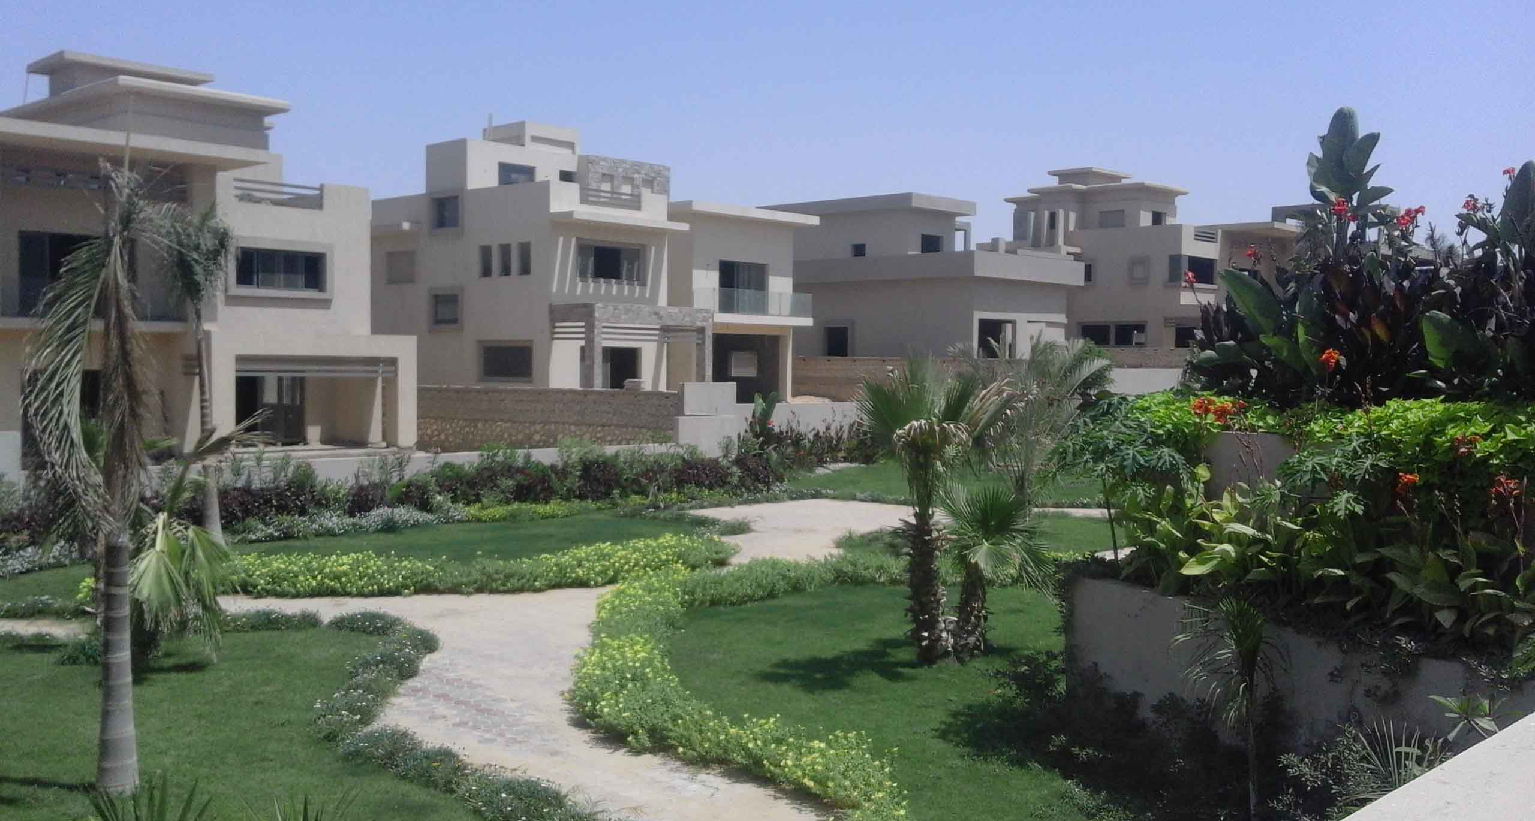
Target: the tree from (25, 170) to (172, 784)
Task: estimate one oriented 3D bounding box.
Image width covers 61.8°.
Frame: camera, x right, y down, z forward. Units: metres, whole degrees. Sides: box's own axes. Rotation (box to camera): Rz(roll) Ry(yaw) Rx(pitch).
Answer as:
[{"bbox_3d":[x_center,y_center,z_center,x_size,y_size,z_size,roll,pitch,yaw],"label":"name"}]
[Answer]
[{"bbox_3d":[-4.774,0.498,9.201,0.961,4.504,0.961,0,2,-27],"label":"tree"}]

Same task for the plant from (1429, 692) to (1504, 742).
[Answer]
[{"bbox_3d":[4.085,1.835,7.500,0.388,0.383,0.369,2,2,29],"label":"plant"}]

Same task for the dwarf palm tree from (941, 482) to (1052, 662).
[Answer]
[{"bbox_3d":[2.412,1.718,13.638,1.155,1.898,1.155,1,2,10],"label":"dwarf palm tree"}]

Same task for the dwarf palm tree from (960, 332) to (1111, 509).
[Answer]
[{"bbox_3d":[5.702,0.249,27.505,3.223,3.863,3.062,1,2,12],"label":"dwarf palm tree"}]

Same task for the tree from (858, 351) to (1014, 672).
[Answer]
[{"bbox_3d":[1.787,1.064,13.610,1.703,3.232,1.703,1,2,8],"label":"tree"}]

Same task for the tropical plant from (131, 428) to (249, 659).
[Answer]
[{"bbox_3d":[-5.683,1.373,12.510,1.182,2.410,1.182,0,2,-24],"label":"tropical plant"}]

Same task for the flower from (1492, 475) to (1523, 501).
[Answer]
[{"bbox_3d":[4.791,0.501,8.300,0.175,0.171,0.157,2,2,30],"label":"flower"}]

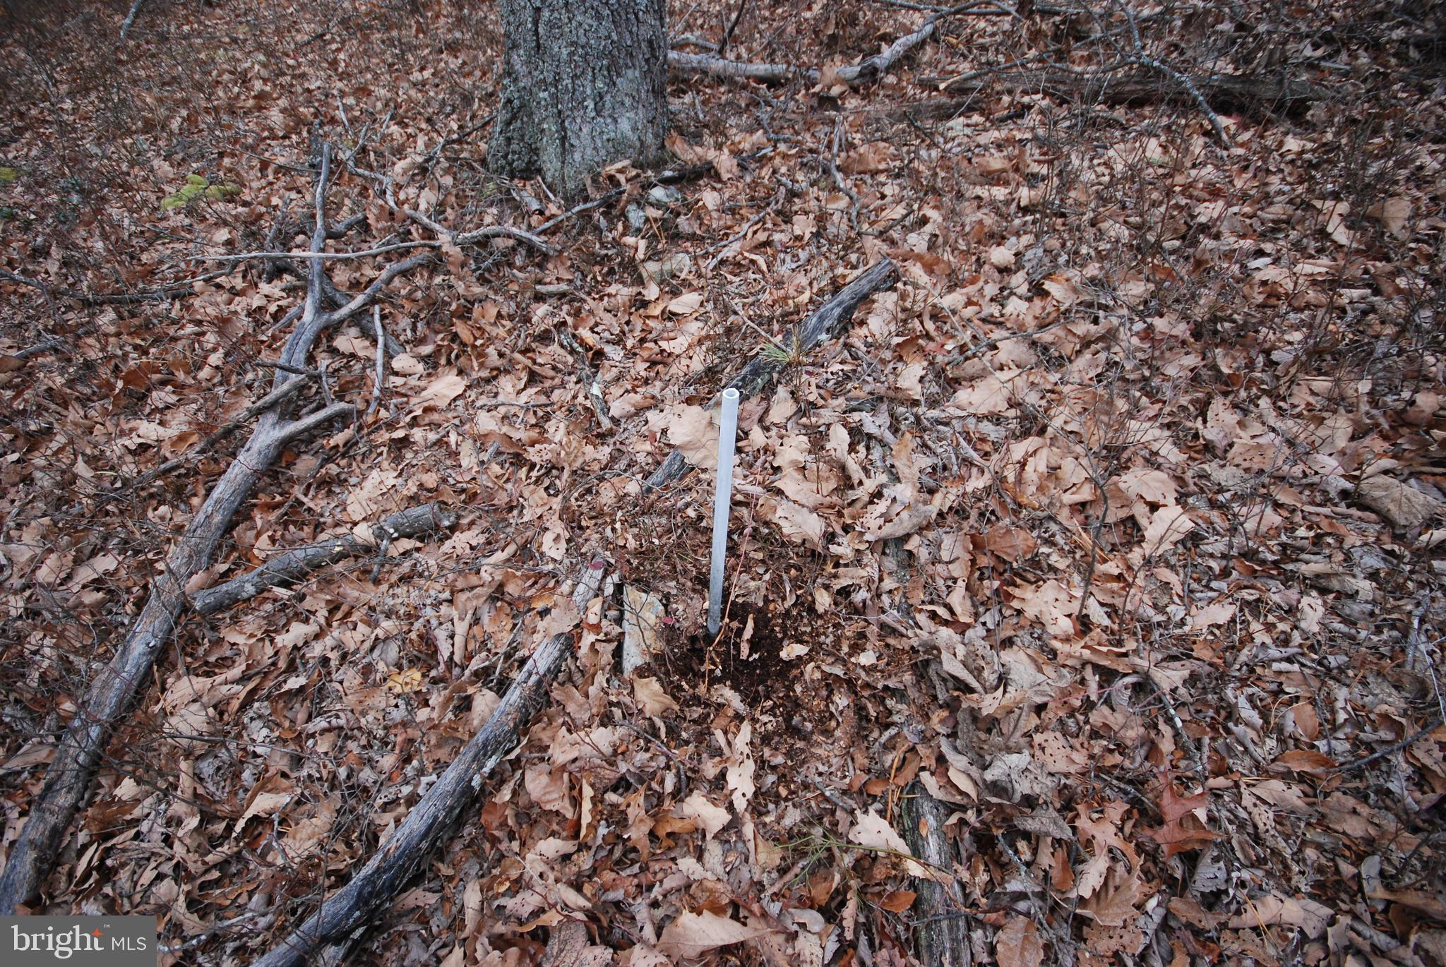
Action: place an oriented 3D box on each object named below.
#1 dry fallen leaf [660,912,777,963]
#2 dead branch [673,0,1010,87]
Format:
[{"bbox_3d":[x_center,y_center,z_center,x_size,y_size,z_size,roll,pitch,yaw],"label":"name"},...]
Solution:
[{"bbox_3d":[-0.013,0.679,0.905,0.170,0.030,0.068,-4,48,-8],"label":"dry fallen leaf"},{"bbox_3d":[0.836,-2.530,3.443,2.450,0.320,0.660,-13,50,-16],"label":"dead branch"}]

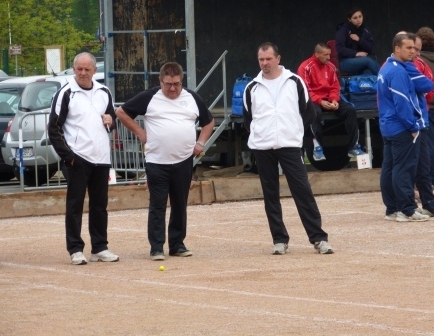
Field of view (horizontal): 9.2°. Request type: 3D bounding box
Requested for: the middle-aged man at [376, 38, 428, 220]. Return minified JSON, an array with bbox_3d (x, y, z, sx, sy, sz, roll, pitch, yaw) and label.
[{"bbox_3d":[1.792,-0.387,25.850,0.450,1.760,0.500,-1,3,10],"label":"middle-aged man"}]

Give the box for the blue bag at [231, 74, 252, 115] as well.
[{"bbox_3d":[0.317,-0.852,31.800,0.290,0.470,0.300,-1,3,6],"label":"blue bag"}]

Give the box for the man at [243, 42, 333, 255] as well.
[{"bbox_3d":[0.600,-0.162,22.400,0.710,1.730,0.380,-2,3,3],"label":"man"}]

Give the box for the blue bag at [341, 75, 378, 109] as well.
[{"bbox_3d":[1.732,-0.911,32.200,0.500,0.400,0.300,-2,3,-6],"label":"blue bag"}]

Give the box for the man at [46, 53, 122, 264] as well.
[{"bbox_3d":[-1.103,-0.079,22.350,0.540,1.720,0.370,-3,3,-16],"label":"man"}]

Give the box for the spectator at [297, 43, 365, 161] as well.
[{"bbox_3d":[1.329,-0.772,31.400,0.580,1.360,0.700,-3,3,-20],"label":"spectator"}]

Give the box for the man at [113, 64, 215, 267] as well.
[{"bbox_3d":[-0.424,-0.053,22.250,0.790,1.600,0.420,-2,3,-7],"label":"man"}]

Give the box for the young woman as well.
[{"bbox_3d":[1.751,-1.336,33.000,0.460,1.220,0.680,-4,4,-38],"label":"young woman"}]

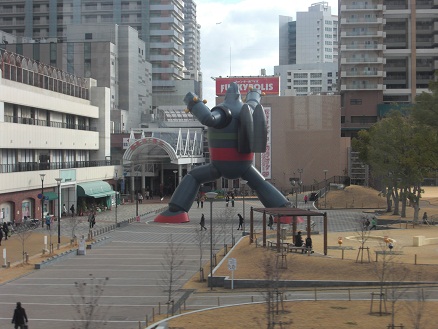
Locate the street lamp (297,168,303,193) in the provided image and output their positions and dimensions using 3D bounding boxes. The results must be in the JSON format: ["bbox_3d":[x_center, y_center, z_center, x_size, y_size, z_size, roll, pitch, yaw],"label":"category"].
[{"bbox_3d":[14.302,2.988,147.049,0.900,4.350,0.500,0,1,0],"label":"street lamp"}]

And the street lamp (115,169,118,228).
[{"bbox_3d":[-10.627,3.494,86.851,0.500,5.750,0.500,0,1,0],"label":"street lamp"}]

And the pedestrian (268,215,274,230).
[{"bbox_3d":[5.152,5.629,82.077,0.600,1.600,0.500,0,1,0],"label":"pedestrian"}]

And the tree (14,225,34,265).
[{"bbox_3d":[-13.115,5.403,56.272,1.400,2.700,1.350,0,1,0],"label":"tree"}]

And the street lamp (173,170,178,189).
[{"bbox_3d":[-5.997,3.502,116.053,0.680,5.000,0.680,0,1,0],"label":"street lamp"}]

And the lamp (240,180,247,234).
[{"bbox_3d":[2.315,3.990,78.056,0.620,4.980,0.620,0,1,0],"label":"lamp"}]

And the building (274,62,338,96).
[{"bbox_3d":[44.405,-23.440,409.738,36.000,51.500,24.000,0,1,5],"label":"building"}]

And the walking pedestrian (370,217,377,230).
[{"bbox_3d":[14.884,5.788,80.579,0.650,1.320,0.500,0,1,0],"label":"walking pedestrian"}]

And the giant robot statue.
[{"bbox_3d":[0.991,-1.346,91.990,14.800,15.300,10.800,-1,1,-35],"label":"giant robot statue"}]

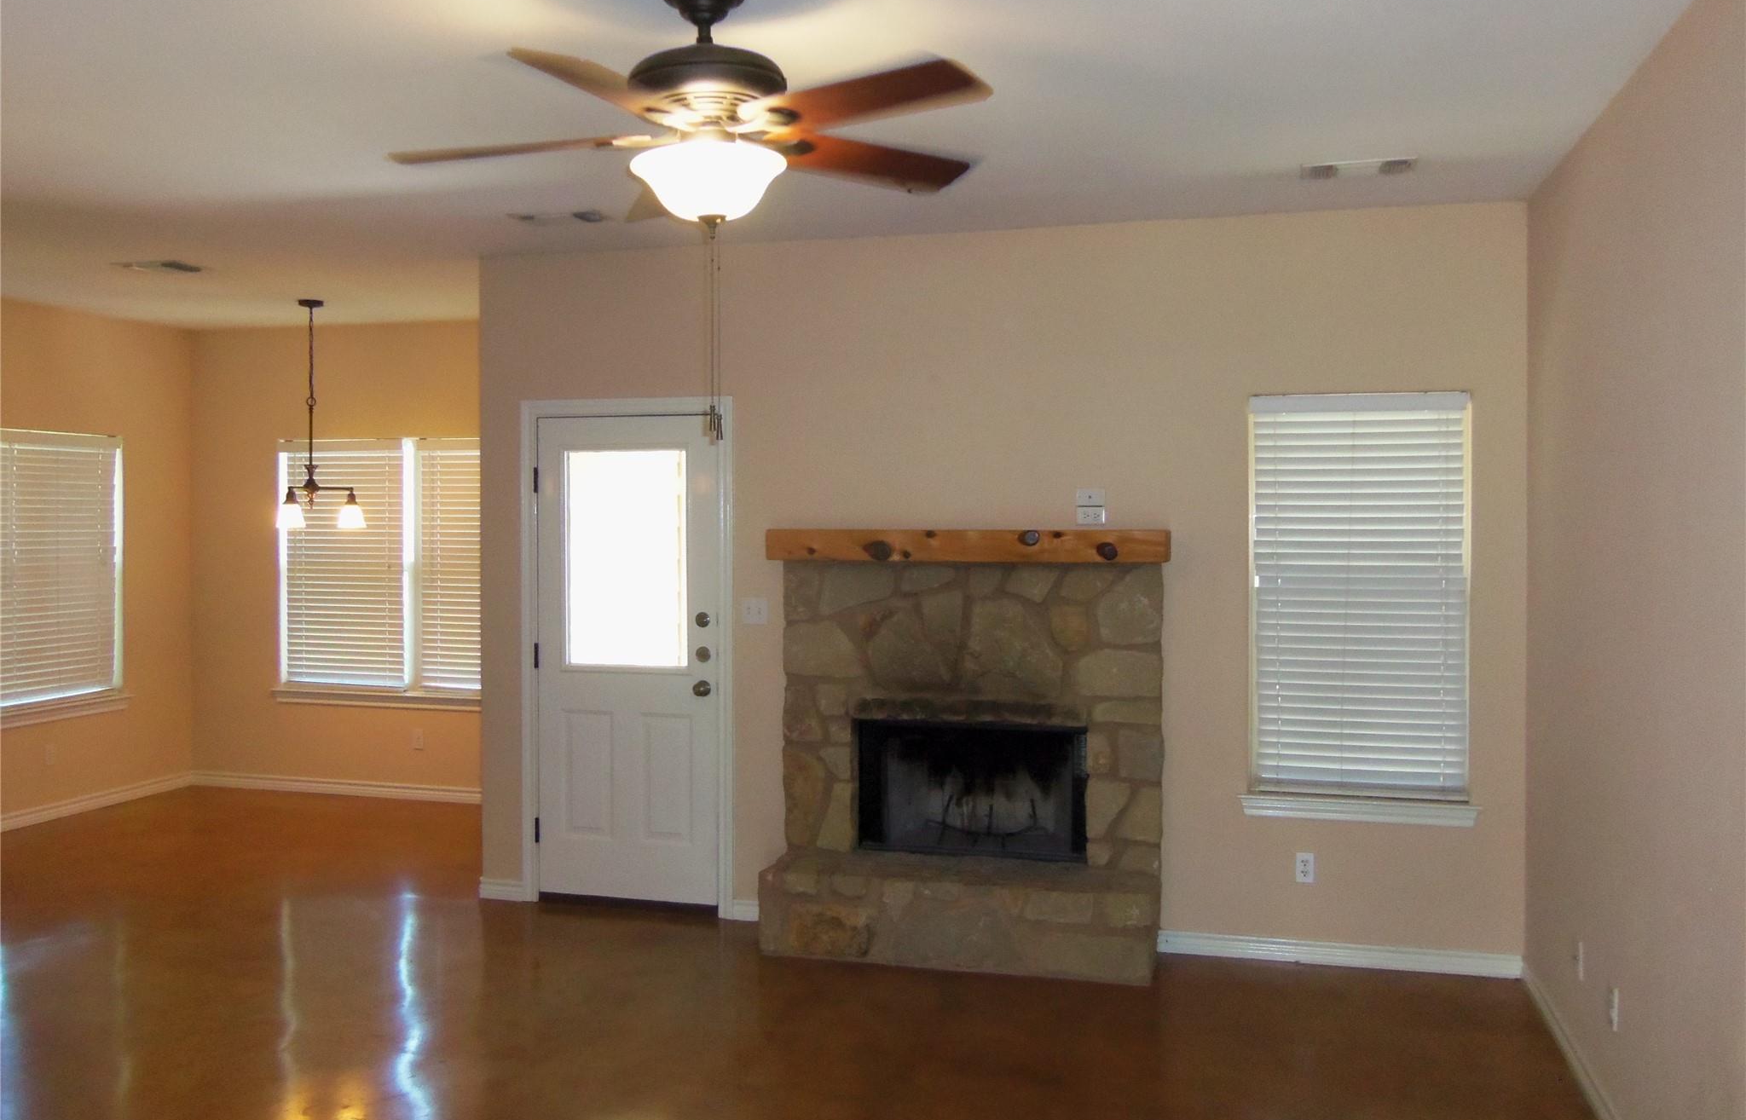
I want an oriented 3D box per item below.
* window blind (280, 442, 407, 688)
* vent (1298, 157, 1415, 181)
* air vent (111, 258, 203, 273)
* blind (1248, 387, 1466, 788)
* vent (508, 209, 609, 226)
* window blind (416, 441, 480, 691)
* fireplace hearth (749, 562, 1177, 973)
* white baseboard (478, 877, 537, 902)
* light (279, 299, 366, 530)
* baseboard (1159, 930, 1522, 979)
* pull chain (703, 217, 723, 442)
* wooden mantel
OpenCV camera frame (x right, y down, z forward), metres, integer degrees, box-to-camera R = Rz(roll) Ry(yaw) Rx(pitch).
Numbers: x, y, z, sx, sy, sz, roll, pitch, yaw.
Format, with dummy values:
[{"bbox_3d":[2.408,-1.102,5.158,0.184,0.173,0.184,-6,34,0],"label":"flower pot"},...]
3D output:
[{"bbox_3d":[-3.116,0.032,8.291,0.854,1.470,0.060,1,2,16],"label":"window blind"},{"bbox_3d":[1.524,-1.228,4.449,0.350,0.018,0.180,1,2,16],"label":"vent"},{"bbox_3d":[-3.153,-1.293,6.257,0.350,0.018,0.180,1,2,16],"label":"air vent"},{"bbox_3d":[1.757,0.126,5.127,0.750,1.456,0.060,1,2,16],"label":"blind"},{"bbox_3d":[-1.162,-1.257,5.205,0.350,0.018,0.180,1,2,16],"label":"vent"},{"bbox_3d":[-2.228,0.037,8.044,0.854,1.444,0.060,1,2,16],"label":"window blind"},{"bbox_3d":[0.339,0.738,5.288,1.464,1.480,0.432,1,2,16],"label":"fireplace hearth"},{"bbox_3d":[-1.576,1.411,6.057,0.228,0.079,0.015,1,2,16],"label":"white baseboard"},{"bbox_3d":[-2.863,-0.746,7.324,0.460,1.171,0.490,-1,2,-21],"label":"light"},{"bbox_3d":[1.686,1.446,5.150,1.255,0.079,0.015,1,2,16],"label":"baseboard"},{"bbox_3d":[-0.329,-0.485,2.972,0.032,0.466,0.030,1,2,16],"label":"pull chain"},{"bbox_3d":[0.354,-0.056,5.356,1.519,0.119,0.250,1,2,16],"label":"wooden mantel"}]

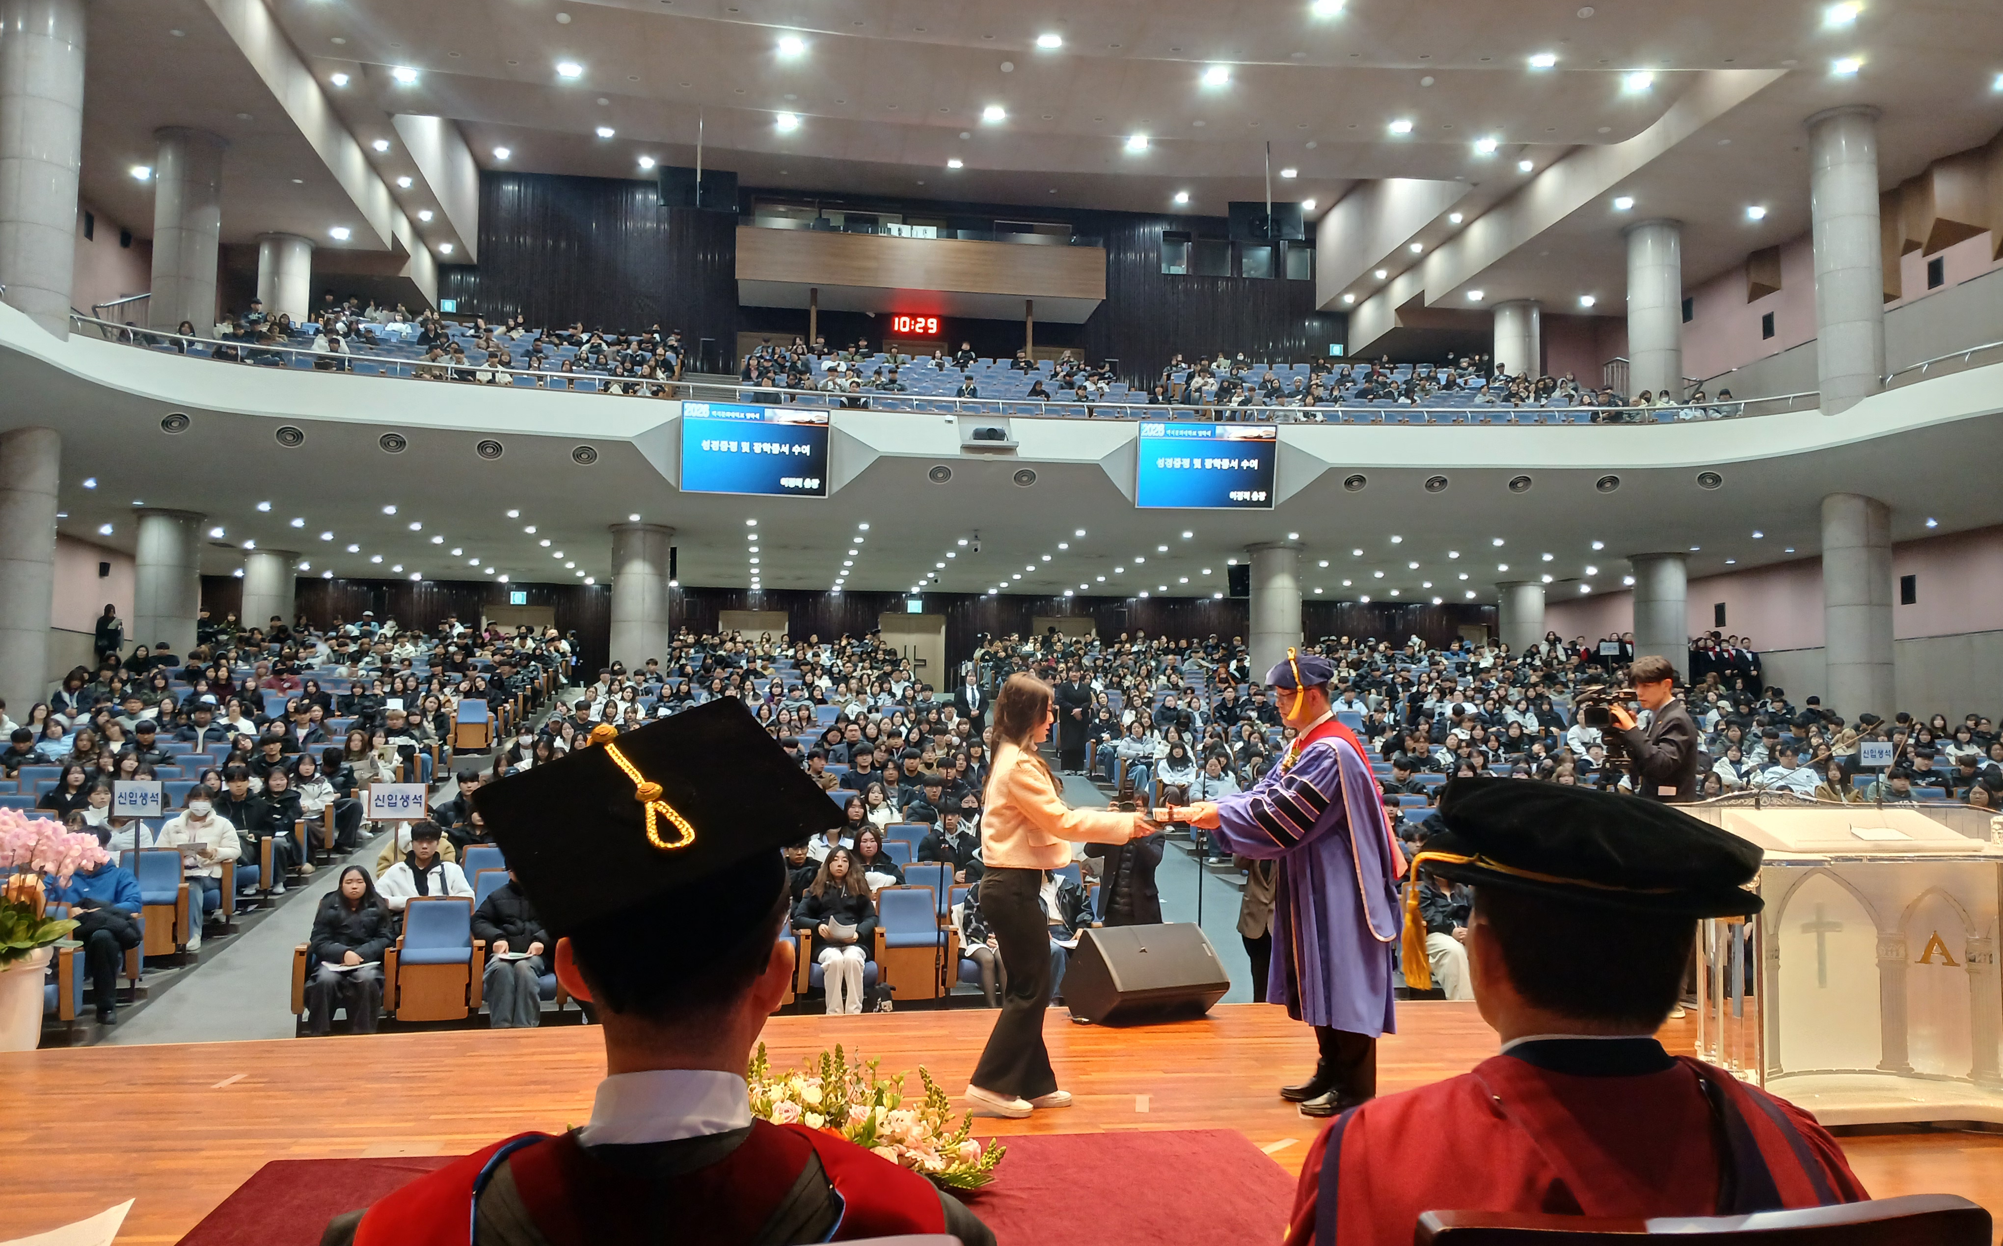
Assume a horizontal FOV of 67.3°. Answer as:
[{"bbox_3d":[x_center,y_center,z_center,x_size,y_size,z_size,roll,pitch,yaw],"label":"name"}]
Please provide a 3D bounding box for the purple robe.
[{"bbox_3d":[1.185,0.965,5.859,0.710,1.180,0.580,1,-4,-10],"label":"purple robe"}]

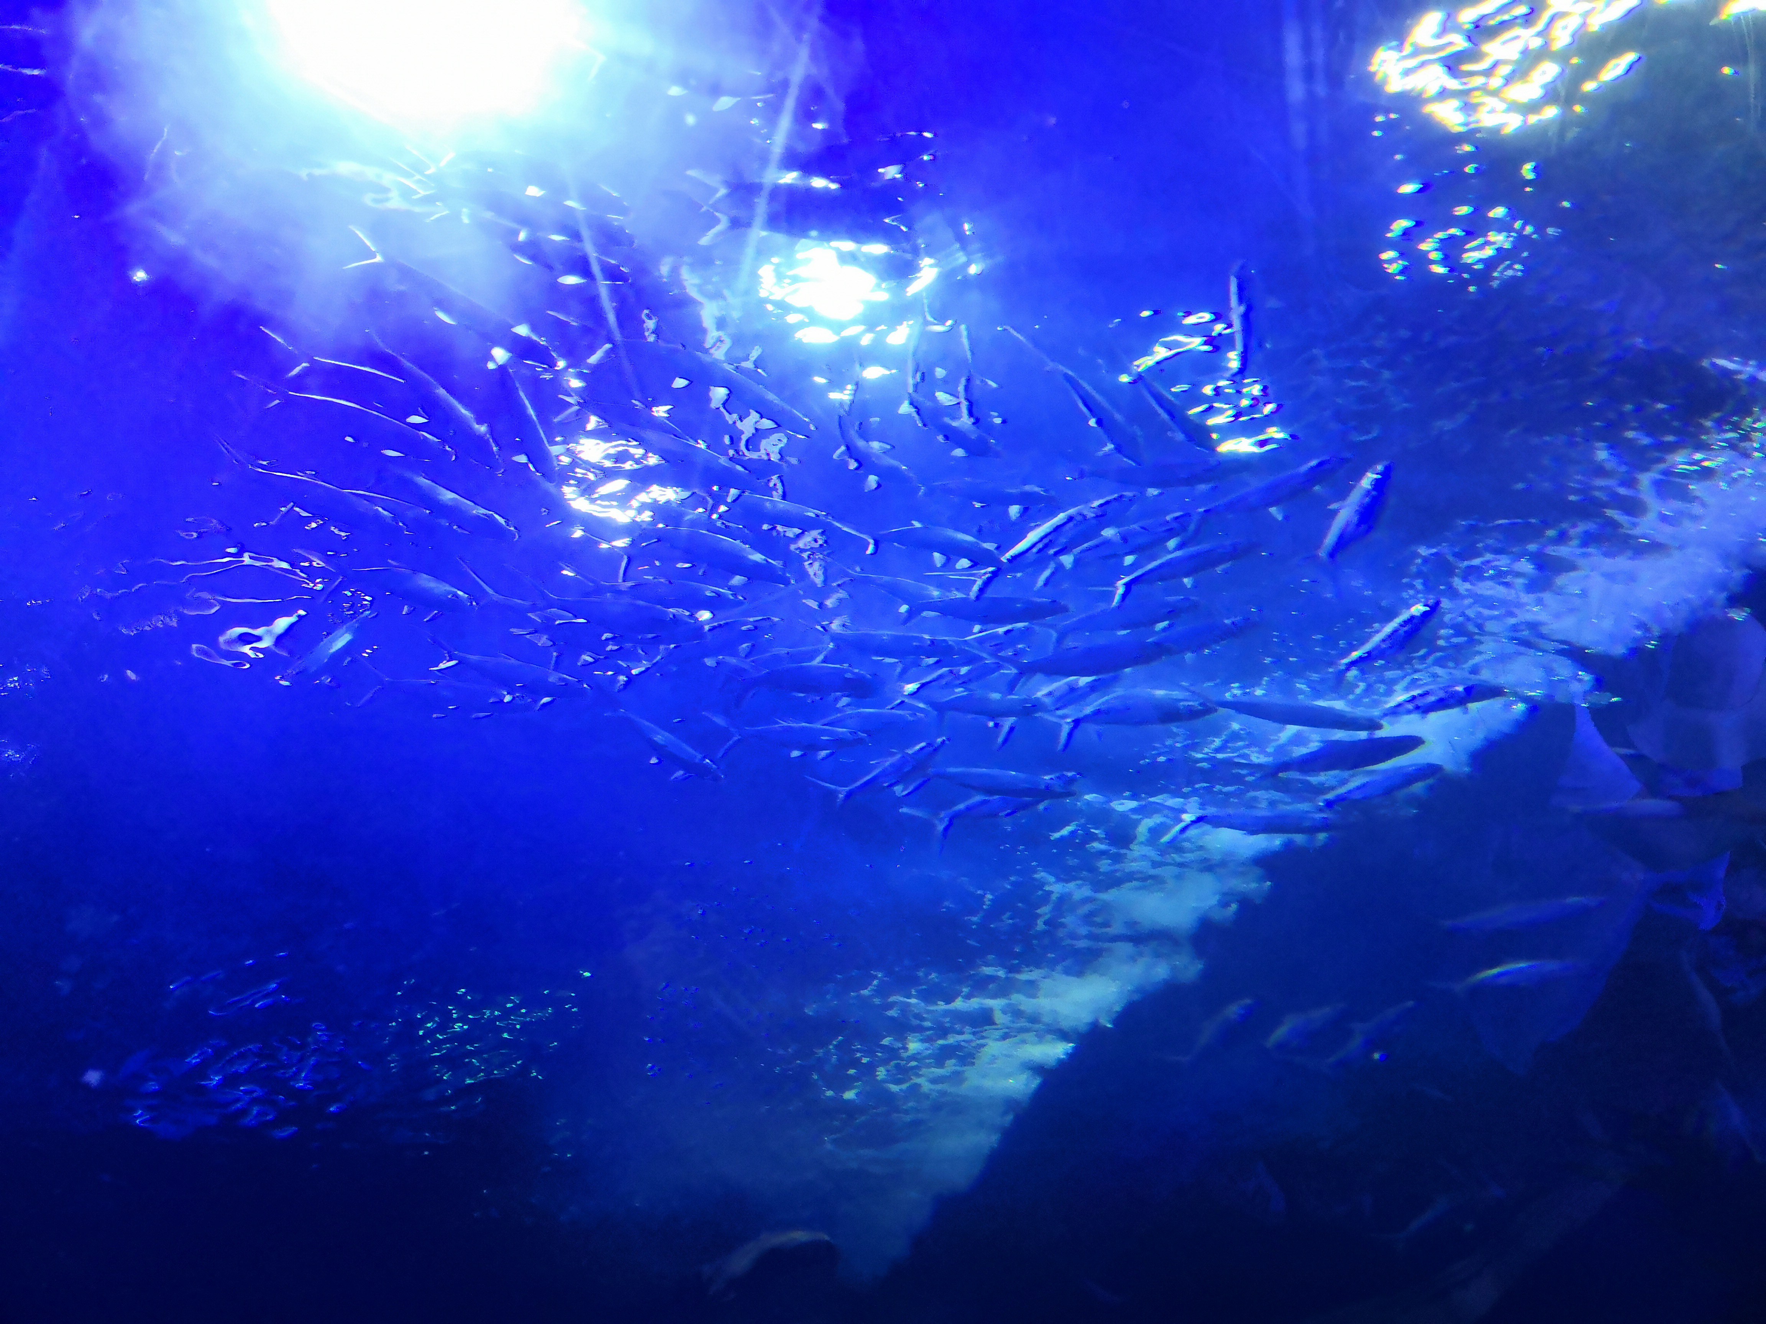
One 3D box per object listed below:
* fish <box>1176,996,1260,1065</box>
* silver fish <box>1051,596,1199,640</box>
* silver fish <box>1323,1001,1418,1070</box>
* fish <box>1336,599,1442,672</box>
[{"bbox_3d":[0.847,0.933,3.486,0.280,0.062,0.036,-44,-45,18],"label":"fish"},{"bbox_3d":[0.455,-0.083,2.572,0.280,0.062,0.036,-13,-30,15],"label":"silver fish"},{"bbox_3d":[1.167,0.892,3.296,0.280,0.062,0.036,-42,-44,19],"label":"silver fish"},{"bbox_3d":[1.163,-0.059,3.175,0.280,0.062,0.036,-38,-43,24],"label":"fish"}]

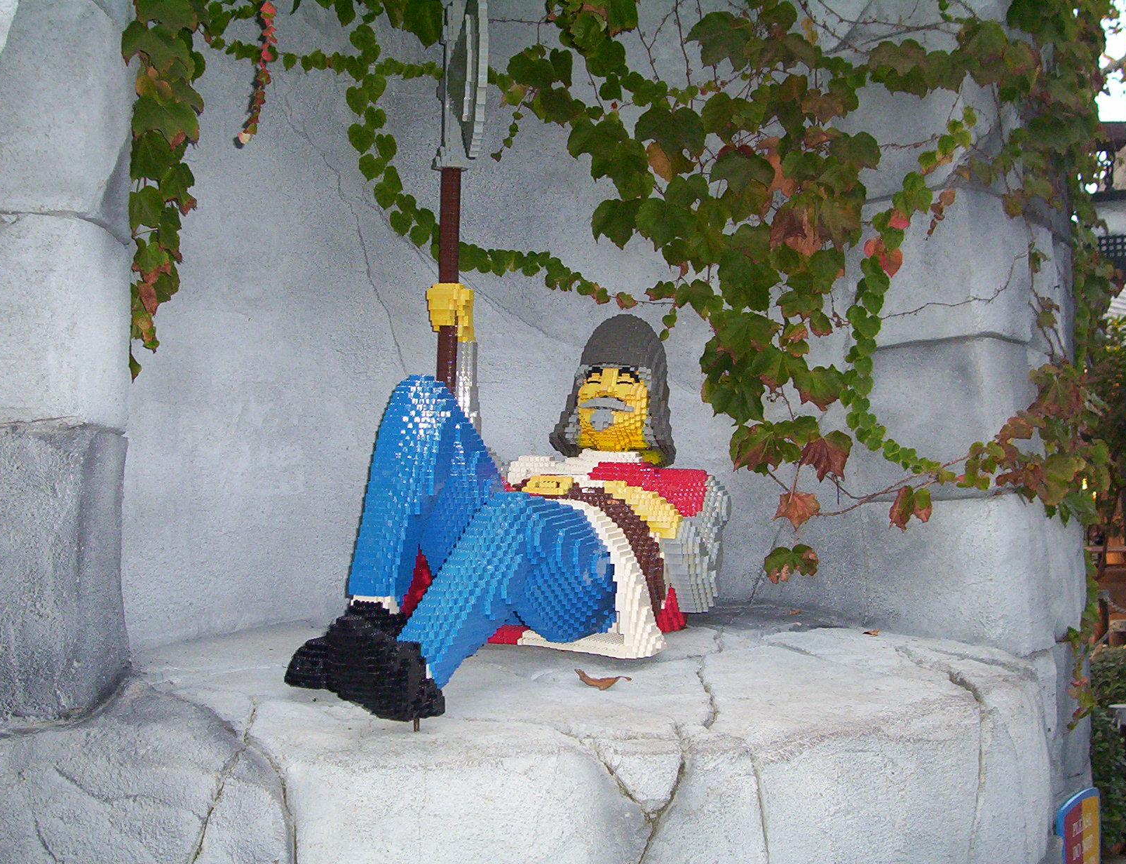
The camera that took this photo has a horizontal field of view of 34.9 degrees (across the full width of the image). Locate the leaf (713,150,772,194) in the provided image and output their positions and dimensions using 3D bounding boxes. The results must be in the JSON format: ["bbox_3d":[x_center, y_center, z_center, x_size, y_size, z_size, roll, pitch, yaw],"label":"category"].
[{"bbox_3d":[0.323,-0.469,3.220,0.114,0.081,0.035,0,4,0],"label":"leaf"}]

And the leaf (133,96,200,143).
[{"bbox_3d":[-0.622,-0.488,2.800,0.105,0.080,0.035,0,4,-6],"label":"leaf"}]

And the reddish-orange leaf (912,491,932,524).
[{"bbox_3d":[0.646,0.134,3.220,0.039,0.061,0.030,1,4,11],"label":"reddish-orange leaf"}]

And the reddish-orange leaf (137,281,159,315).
[{"bbox_3d":[-0.655,-0.213,2.830,0.041,0.057,0.020,0,4,-6],"label":"reddish-orange leaf"}]

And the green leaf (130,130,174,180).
[{"bbox_3d":[-0.650,-0.442,2.840,0.077,0.082,0.030,0,4,-6],"label":"green leaf"}]

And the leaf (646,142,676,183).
[{"bbox_3d":[0.181,-0.490,3.250,0.062,0.078,0.030,1,4,17],"label":"leaf"}]

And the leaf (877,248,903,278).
[{"bbox_3d":[0.601,-0.312,3.280,0.048,0.056,0.018,1,4,9],"label":"leaf"}]

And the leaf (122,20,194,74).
[{"bbox_3d":[-0.646,-0.614,2.860,0.115,0.095,0.035,-2,-12,-13],"label":"leaf"}]

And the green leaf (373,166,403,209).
[{"bbox_3d":[-0.329,-0.461,3.370,0.056,0.079,0.018,0,4,-6],"label":"green leaf"}]

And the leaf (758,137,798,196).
[{"bbox_3d":[0.394,-0.486,3.280,0.079,0.112,0.030,0,4,6],"label":"leaf"}]

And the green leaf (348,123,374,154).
[{"bbox_3d":[-0.379,-0.552,3.360,0.050,0.059,0.018,0,4,-6],"label":"green leaf"}]

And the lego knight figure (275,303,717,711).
[{"bbox_3d":[-0.047,0.087,3.005,0.400,0.575,1.230,2,4,27],"label":"lego knight figure"}]

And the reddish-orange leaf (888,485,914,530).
[{"bbox_3d":[0.607,0.136,3.220,0.053,0.081,0.035,2,4,26],"label":"reddish-orange leaf"}]

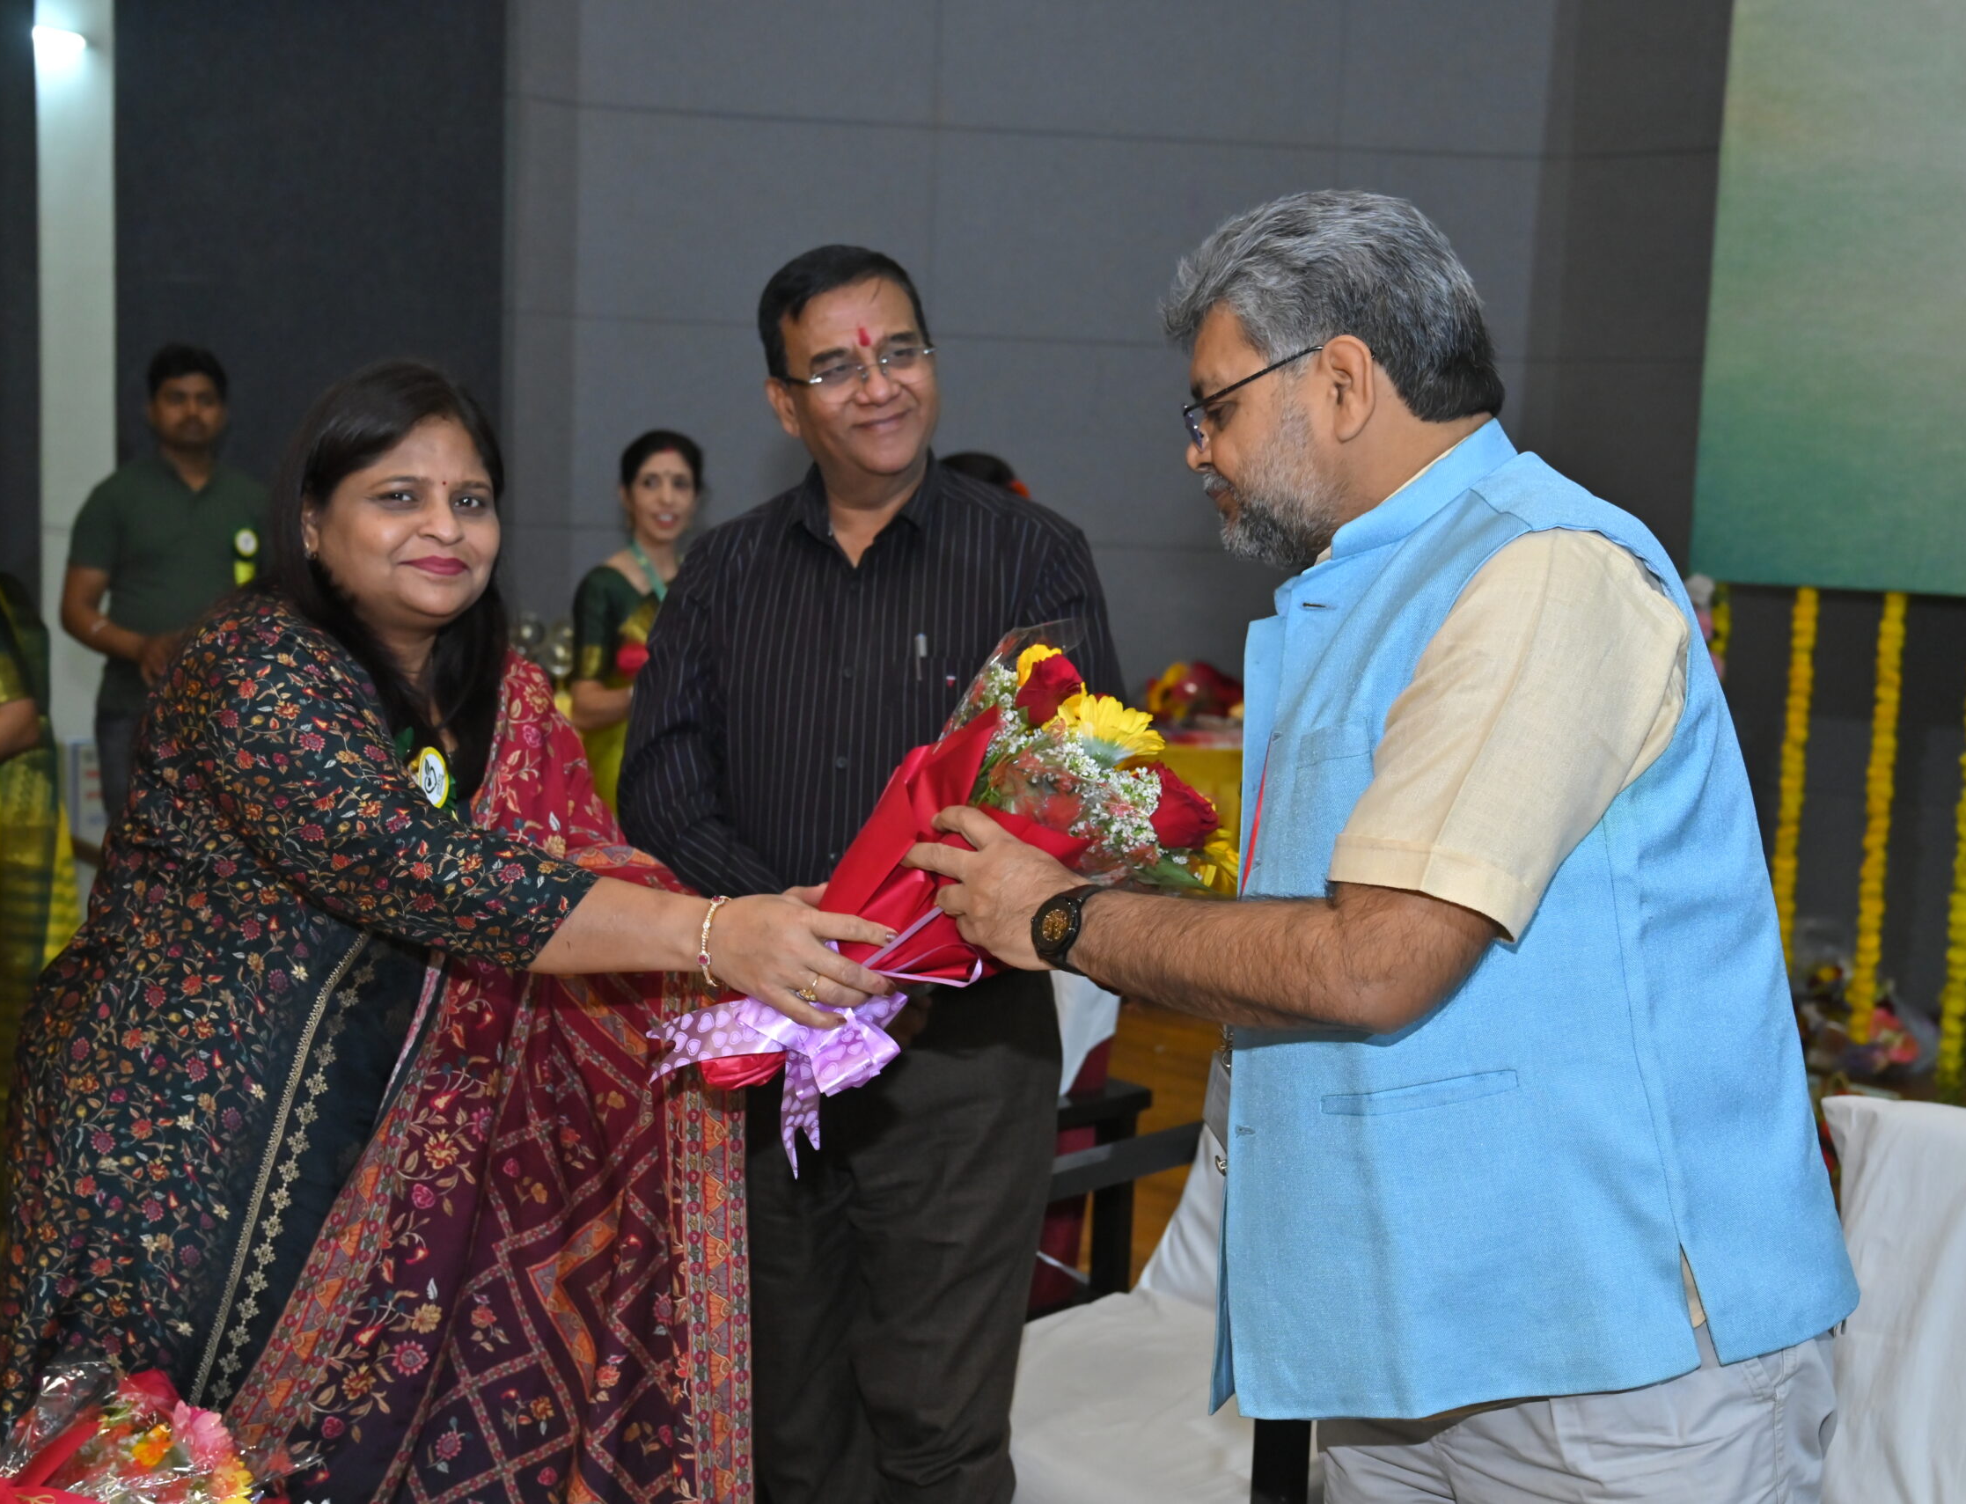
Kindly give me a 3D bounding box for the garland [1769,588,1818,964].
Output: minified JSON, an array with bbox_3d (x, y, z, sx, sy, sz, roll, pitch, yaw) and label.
[{"bbox_3d":[2.104,0.149,5.900,0.070,1.150,0.070,6,8,26],"label":"garland"}]

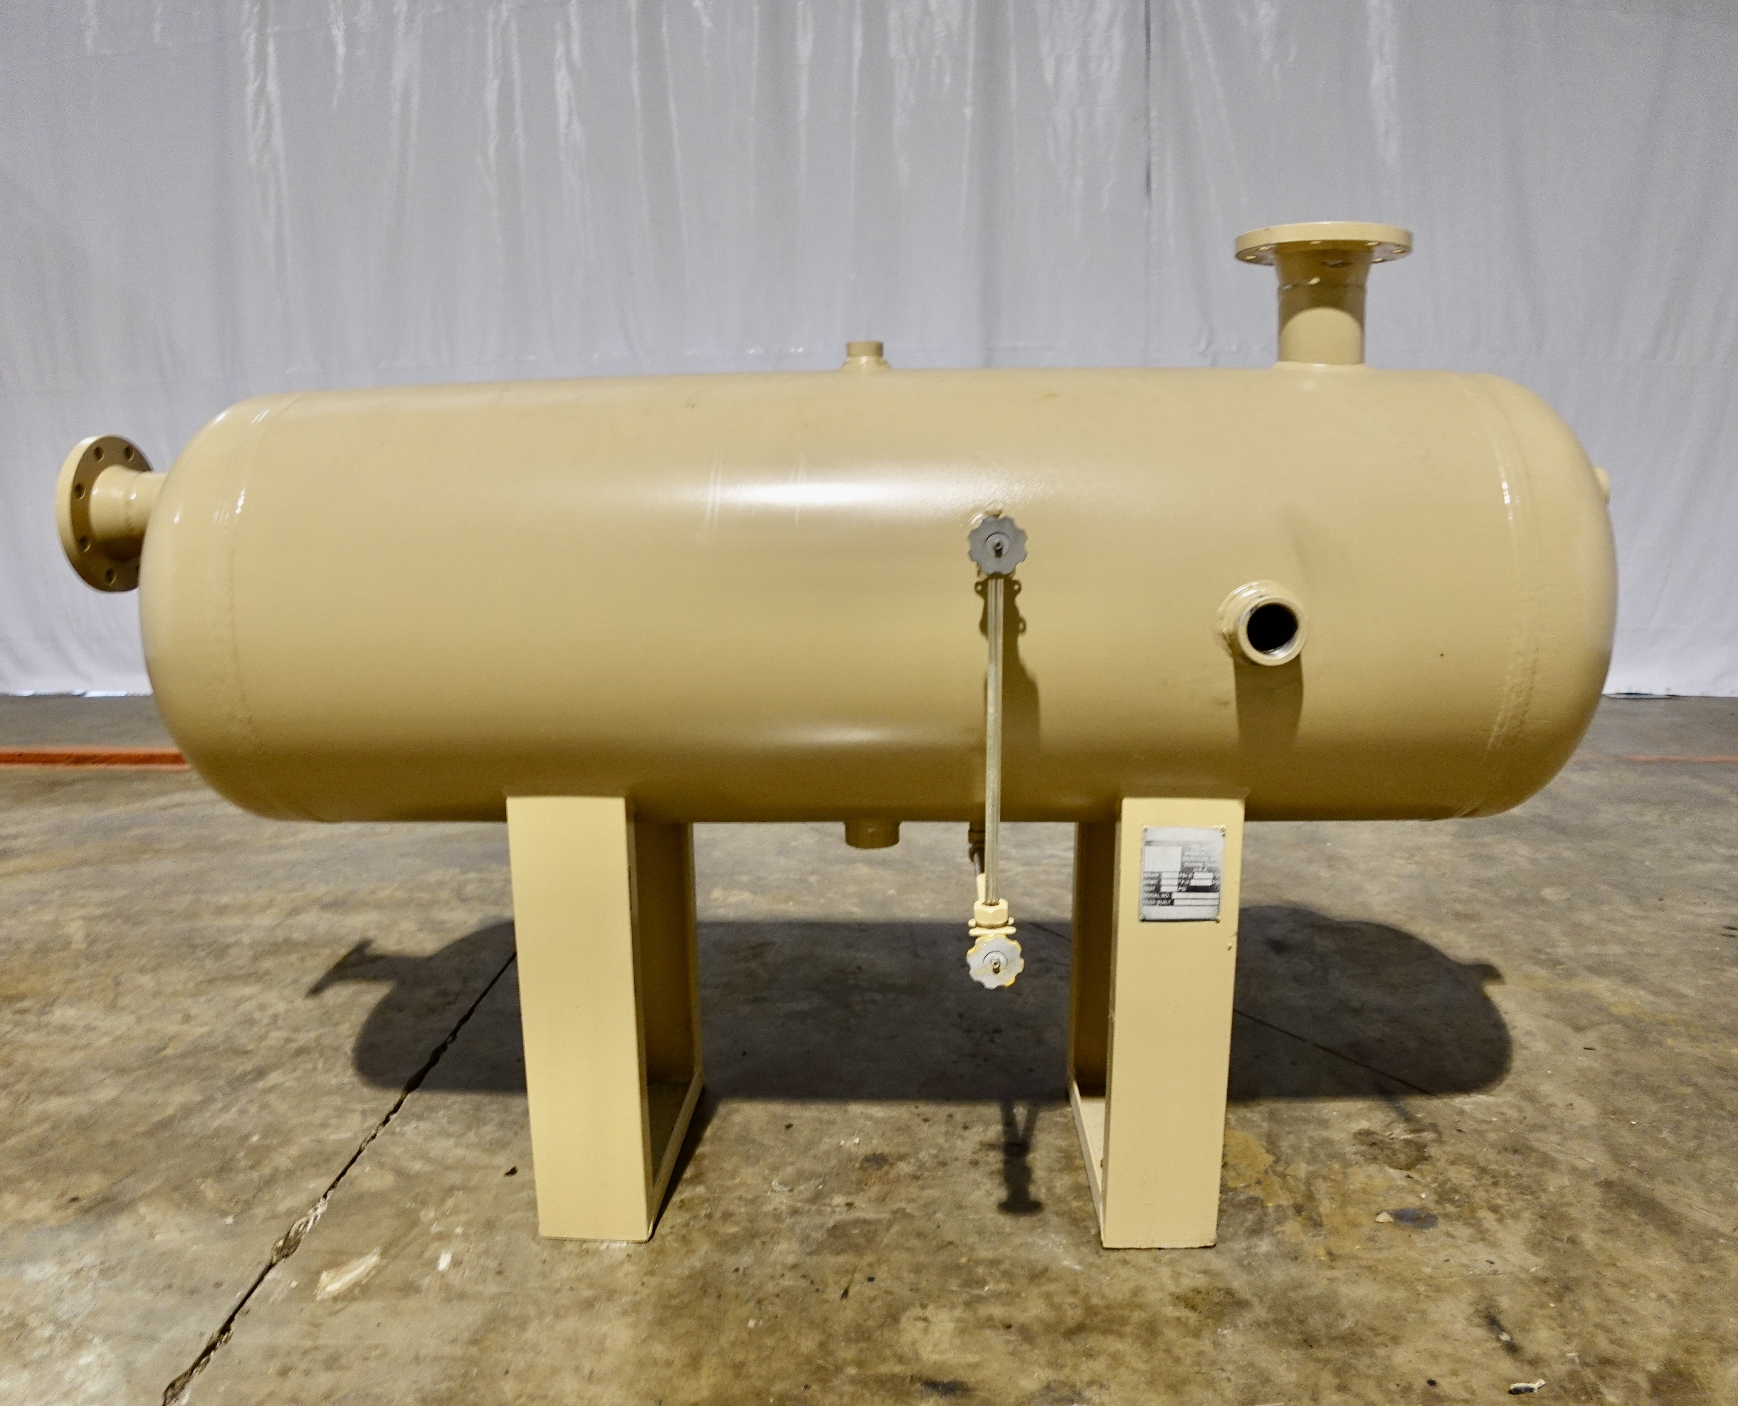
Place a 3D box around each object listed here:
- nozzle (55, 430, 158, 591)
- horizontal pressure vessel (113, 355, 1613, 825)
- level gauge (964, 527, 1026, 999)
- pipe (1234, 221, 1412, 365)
[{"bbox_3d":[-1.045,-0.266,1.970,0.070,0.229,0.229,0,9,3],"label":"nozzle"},{"bbox_3d":[0.008,-0.142,1.912,1.940,0.610,0.610,0,9,3],"label":"horizontal pressure vessel"},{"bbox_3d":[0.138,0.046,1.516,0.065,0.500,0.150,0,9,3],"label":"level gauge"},{"bbox_3d":[0.589,-0.519,1.820,0.229,0.180,0.229,0,9,3],"label":"pipe"}]

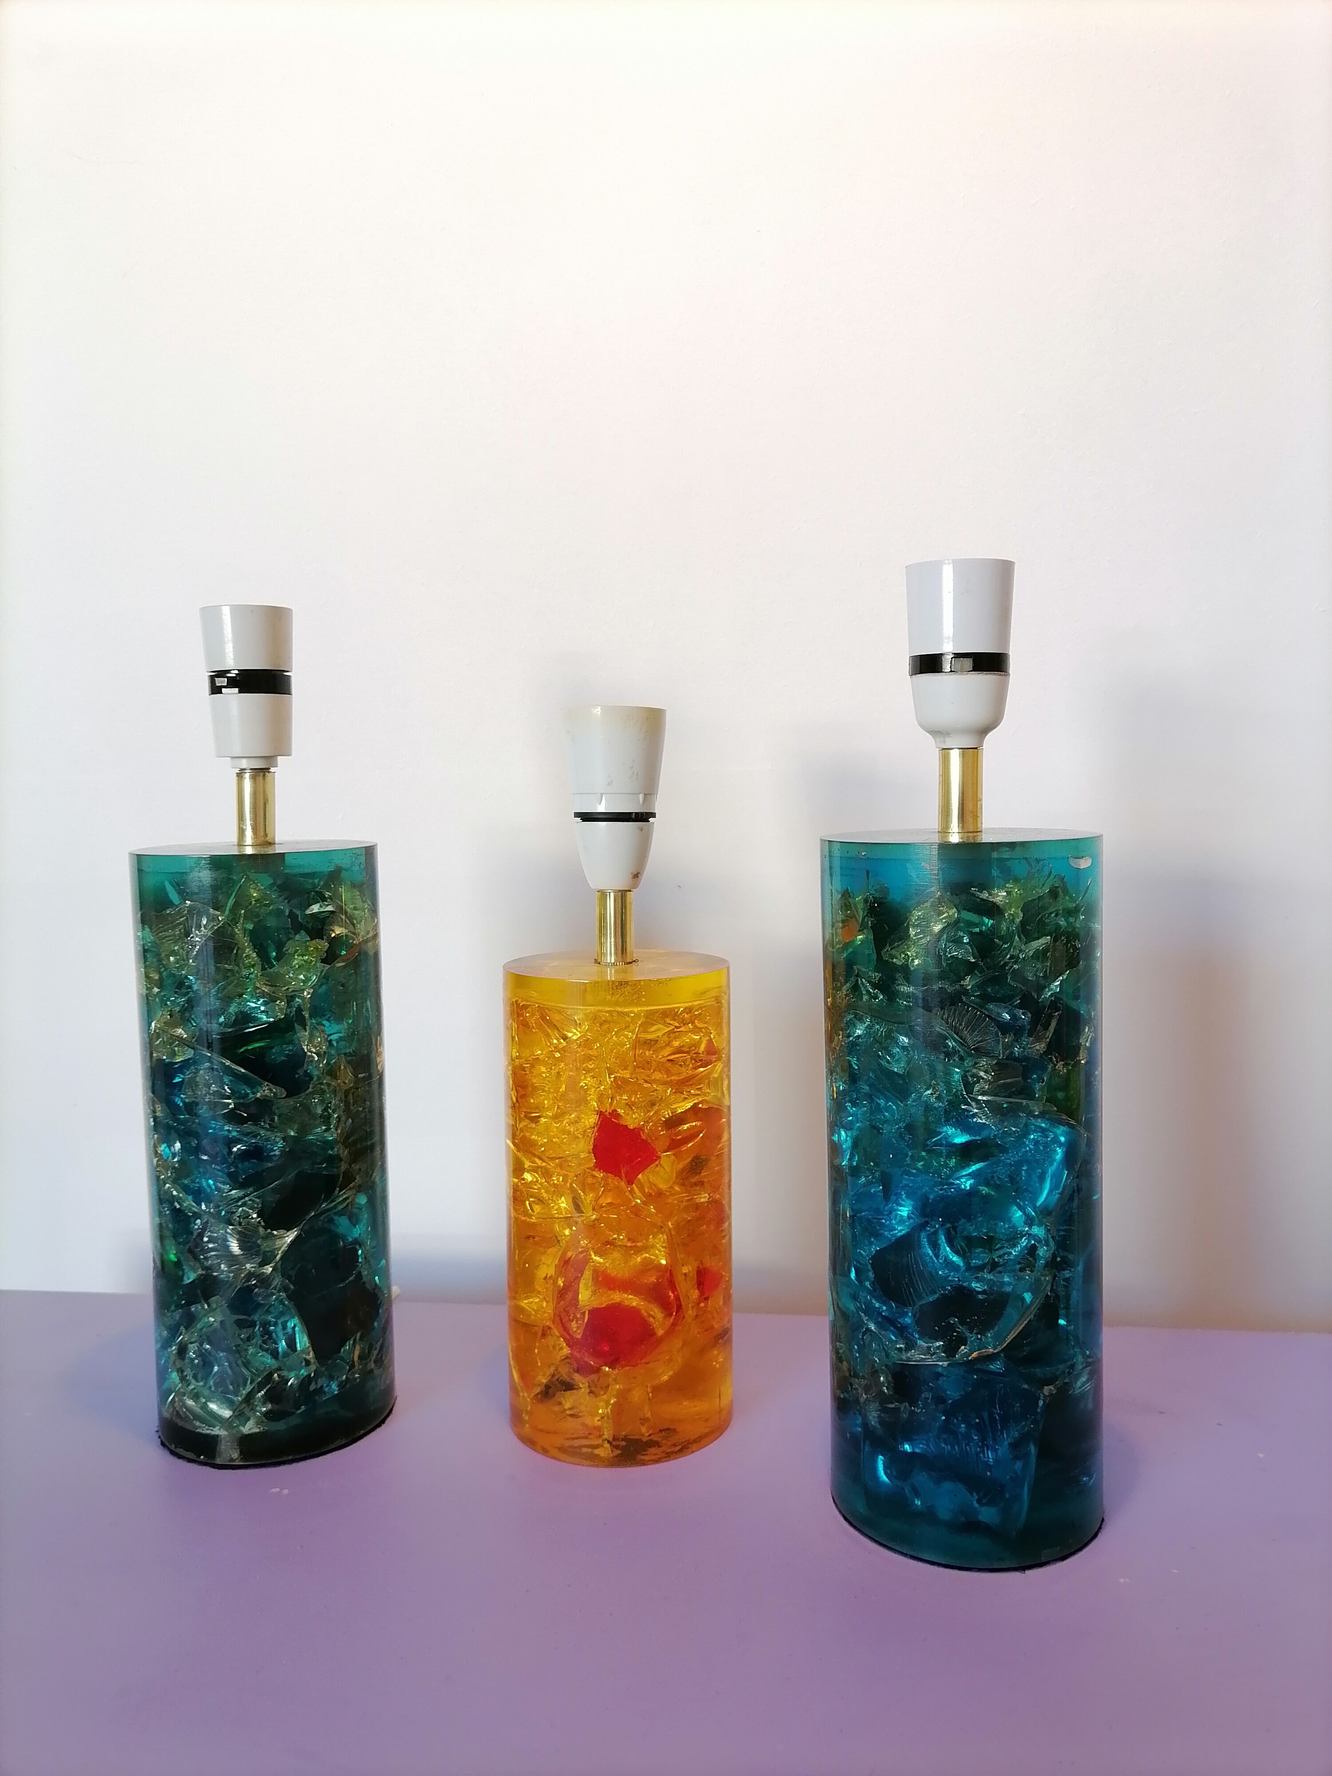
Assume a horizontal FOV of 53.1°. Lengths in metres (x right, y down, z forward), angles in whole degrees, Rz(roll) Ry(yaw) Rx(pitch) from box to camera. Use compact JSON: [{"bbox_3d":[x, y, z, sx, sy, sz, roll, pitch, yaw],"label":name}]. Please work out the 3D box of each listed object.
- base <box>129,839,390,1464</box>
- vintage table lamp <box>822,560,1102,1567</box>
[{"bbox_3d":[-0.173,0.107,0.581,0.102,0.250,0.102,-2,5,-17],"label":"base"},{"bbox_3d":[0.113,0.059,0.499,0.102,0.351,0.102,0,5,13],"label":"vintage table lamp"}]

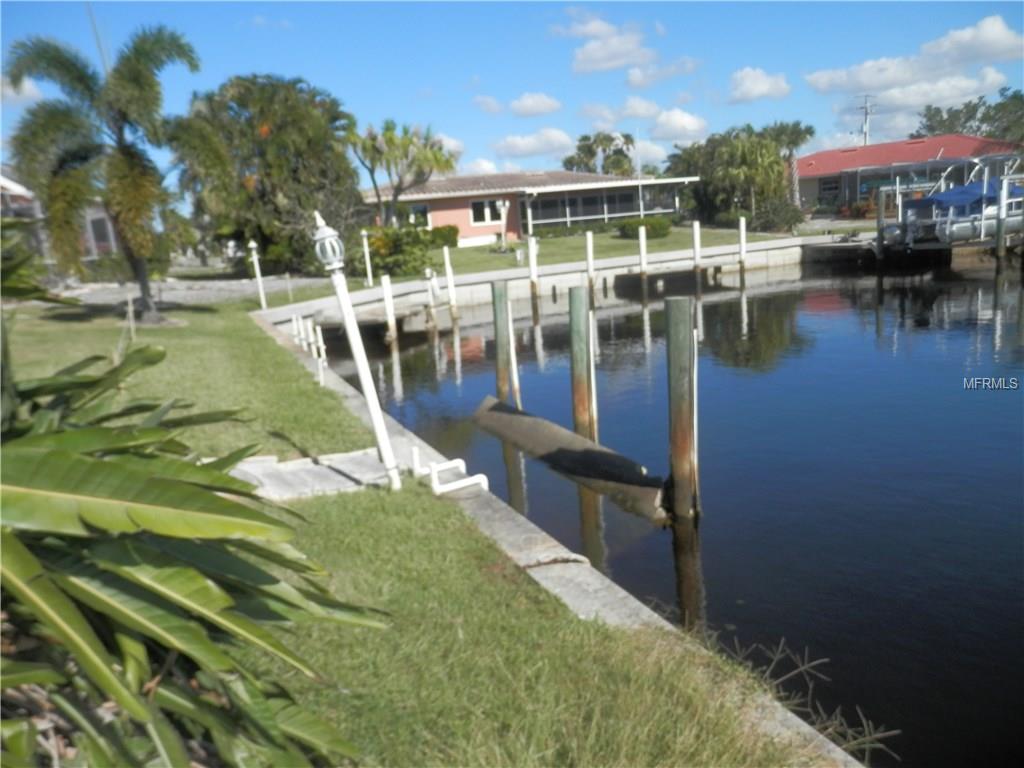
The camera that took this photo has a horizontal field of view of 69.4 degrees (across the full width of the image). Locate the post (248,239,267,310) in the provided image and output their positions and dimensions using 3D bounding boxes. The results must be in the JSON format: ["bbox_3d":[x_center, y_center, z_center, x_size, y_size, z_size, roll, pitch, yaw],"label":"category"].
[{"bbox_3d":[-6.417,-2.752,18.650,0.240,1.765,0.240,-7,13,0],"label":"post"}]

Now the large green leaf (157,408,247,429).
[{"bbox_3d":[-1.158,0.128,2.750,0.370,0.070,0.140,-5,13,0],"label":"large green leaf"}]

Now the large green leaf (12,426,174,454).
[{"bbox_3d":[-1.352,0.183,2.400,0.550,0.090,0.200,-5,13,0],"label":"large green leaf"}]

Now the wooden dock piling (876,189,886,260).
[{"bbox_3d":[11.879,-5.043,23.905,0.260,2.480,0.260,-5,12,0],"label":"wooden dock piling"}]

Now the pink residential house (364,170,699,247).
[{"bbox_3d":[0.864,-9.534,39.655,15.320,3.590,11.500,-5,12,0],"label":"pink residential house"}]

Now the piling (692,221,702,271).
[{"bbox_3d":[6.197,-4.468,24.548,0.230,1.850,0.230,-5,12,0],"label":"piling"}]

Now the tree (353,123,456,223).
[{"bbox_3d":[-4.144,-7.822,29.966,4.300,5.440,4.000,-5,12,0],"label":"tree"}]

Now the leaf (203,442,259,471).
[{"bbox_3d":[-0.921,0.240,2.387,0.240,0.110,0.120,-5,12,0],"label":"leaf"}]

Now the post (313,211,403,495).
[{"bbox_3d":[-1.001,-0.176,4.812,0.220,1.868,0.220,-13,14,0],"label":"post"}]

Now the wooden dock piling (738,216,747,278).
[{"bbox_3d":[7.646,-4.487,24.439,0.210,2.020,0.210,-5,12,0],"label":"wooden dock piling"}]

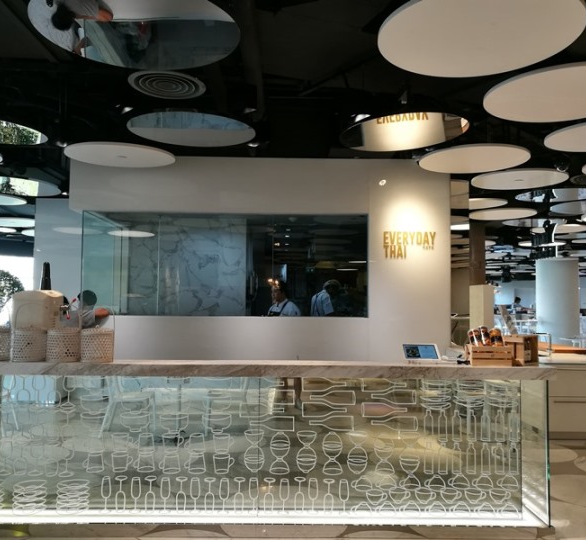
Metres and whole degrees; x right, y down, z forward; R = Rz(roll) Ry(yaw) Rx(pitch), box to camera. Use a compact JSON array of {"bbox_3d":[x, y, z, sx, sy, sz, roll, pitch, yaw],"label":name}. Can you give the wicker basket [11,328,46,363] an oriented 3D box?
[{"bbox_3d":[-1.841,0.520,3.922,0.218,0.222,0.218,1,-4,0],"label":"wicker basket"}]

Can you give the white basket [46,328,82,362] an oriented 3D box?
[{"bbox_3d":[-1.595,0.519,3.923,0.218,0.228,0.218,1,-4,0],"label":"white basket"}]

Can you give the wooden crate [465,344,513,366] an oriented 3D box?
[{"bbox_3d":[1.356,0.591,3.888,0.272,0.131,0.180,0,-4,2],"label":"wooden crate"}]

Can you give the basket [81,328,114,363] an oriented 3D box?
[{"bbox_3d":[-1.367,0.523,3.927,0.214,0.225,0.214,1,-4,0],"label":"basket"}]

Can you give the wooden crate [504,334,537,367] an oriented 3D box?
[{"bbox_3d":[1.594,0.562,3.922,0.120,0.197,0.215,2,-4,-18],"label":"wooden crate"}]

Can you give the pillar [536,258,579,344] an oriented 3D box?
[{"bbox_3d":[7.217,1.144,15.299,1.061,2.789,1.061,1,-4,0],"label":"pillar"}]

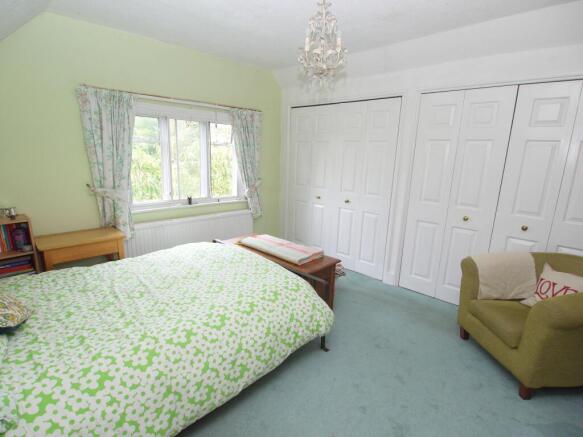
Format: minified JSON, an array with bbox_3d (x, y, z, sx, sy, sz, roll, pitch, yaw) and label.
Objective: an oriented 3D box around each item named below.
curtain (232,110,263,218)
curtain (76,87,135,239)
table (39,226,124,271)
[{"bbox_3d":[-0.577,-0.676,3.943,0.445,1.385,0.140,-10,17,-43],"label":"curtain"},{"bbox_3d":[-1.697,-0.466,2.881,0.440,1.390,0.140,-10,17,-43],"label":"curtain"},{"bbox_3d":[-1.818,0.466,2.685,0.604,0.638,0.425,-10,17,-43],"label":"table"}]

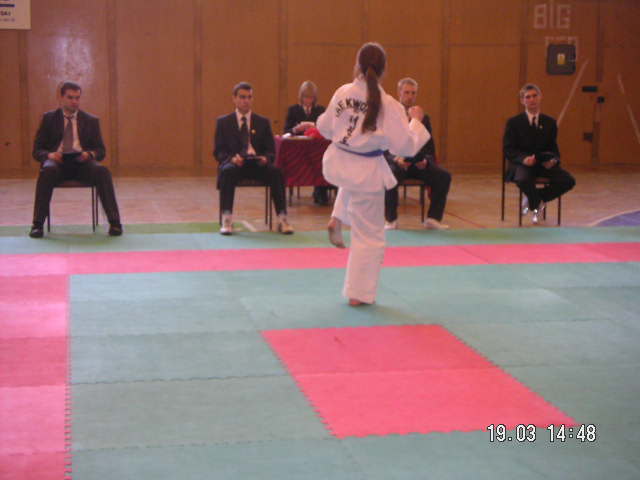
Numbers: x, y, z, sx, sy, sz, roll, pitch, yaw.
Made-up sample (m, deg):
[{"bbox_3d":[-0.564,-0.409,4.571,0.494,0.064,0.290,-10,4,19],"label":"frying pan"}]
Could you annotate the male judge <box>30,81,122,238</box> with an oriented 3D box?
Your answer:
[{"bbox_3d":[-2.110,-0.711,10.345,0.770,1.290,0.760,-1,8,-12],"label":"male judge"}]

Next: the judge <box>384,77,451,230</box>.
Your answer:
[{"bbox_3d":[0.847,-0.783,10.977,0.680,1.360,0.710,-1,8,-12],"label":"judge"}]

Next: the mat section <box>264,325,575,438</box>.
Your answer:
[{"bbox_3d":[0.379,0.650,5.797,1.040,0.030,1.950,-1,8,-12],"label":"mat section"}]

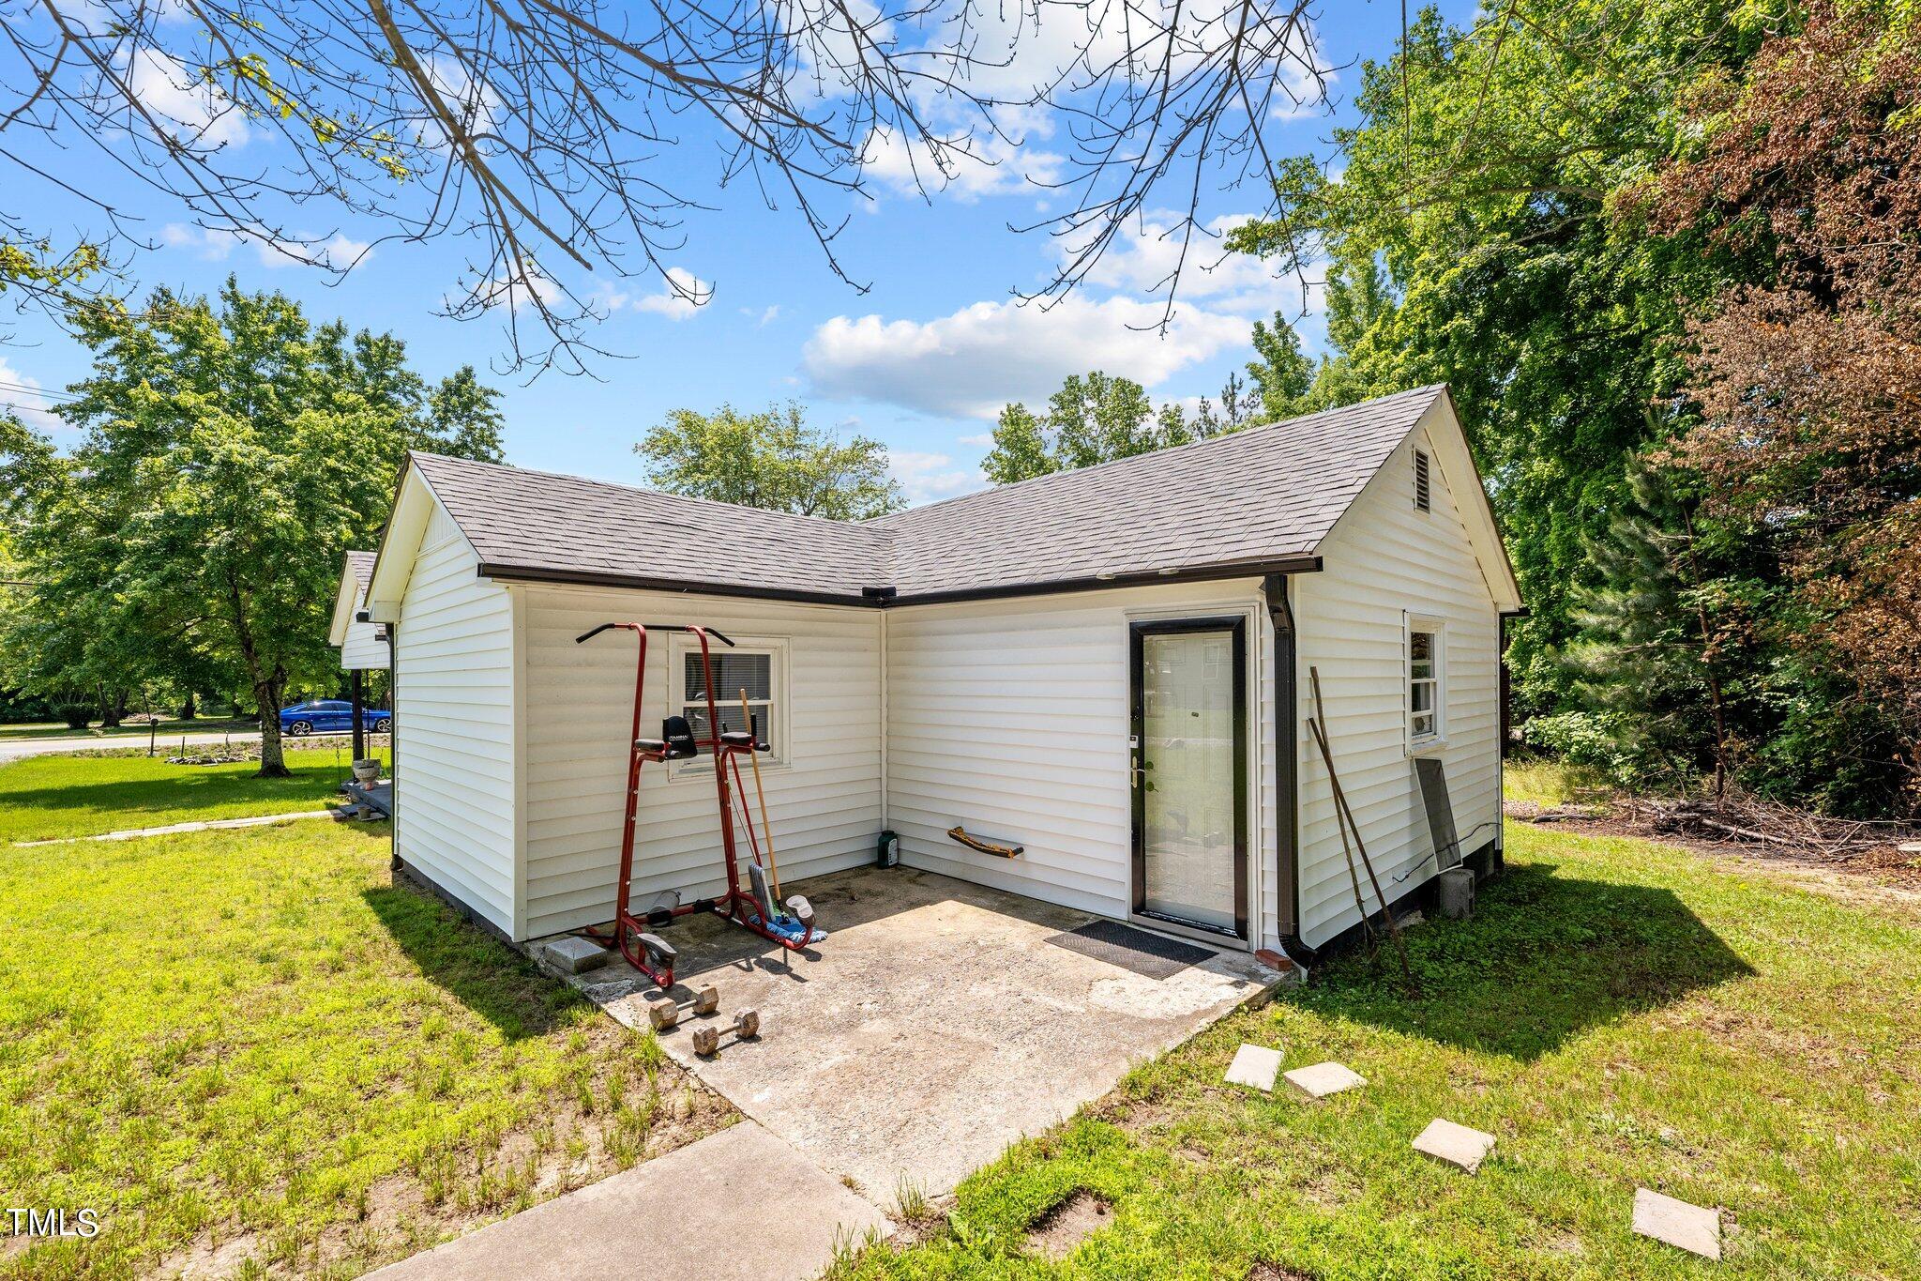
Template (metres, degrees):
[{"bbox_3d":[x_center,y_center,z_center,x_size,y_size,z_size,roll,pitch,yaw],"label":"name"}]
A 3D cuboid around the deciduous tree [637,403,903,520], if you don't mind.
[{"bbox_3d":[-6.661,-2.503,26.000,9.500,11.500,9.500,0,-2,0],"label":"deciduous tree"}]

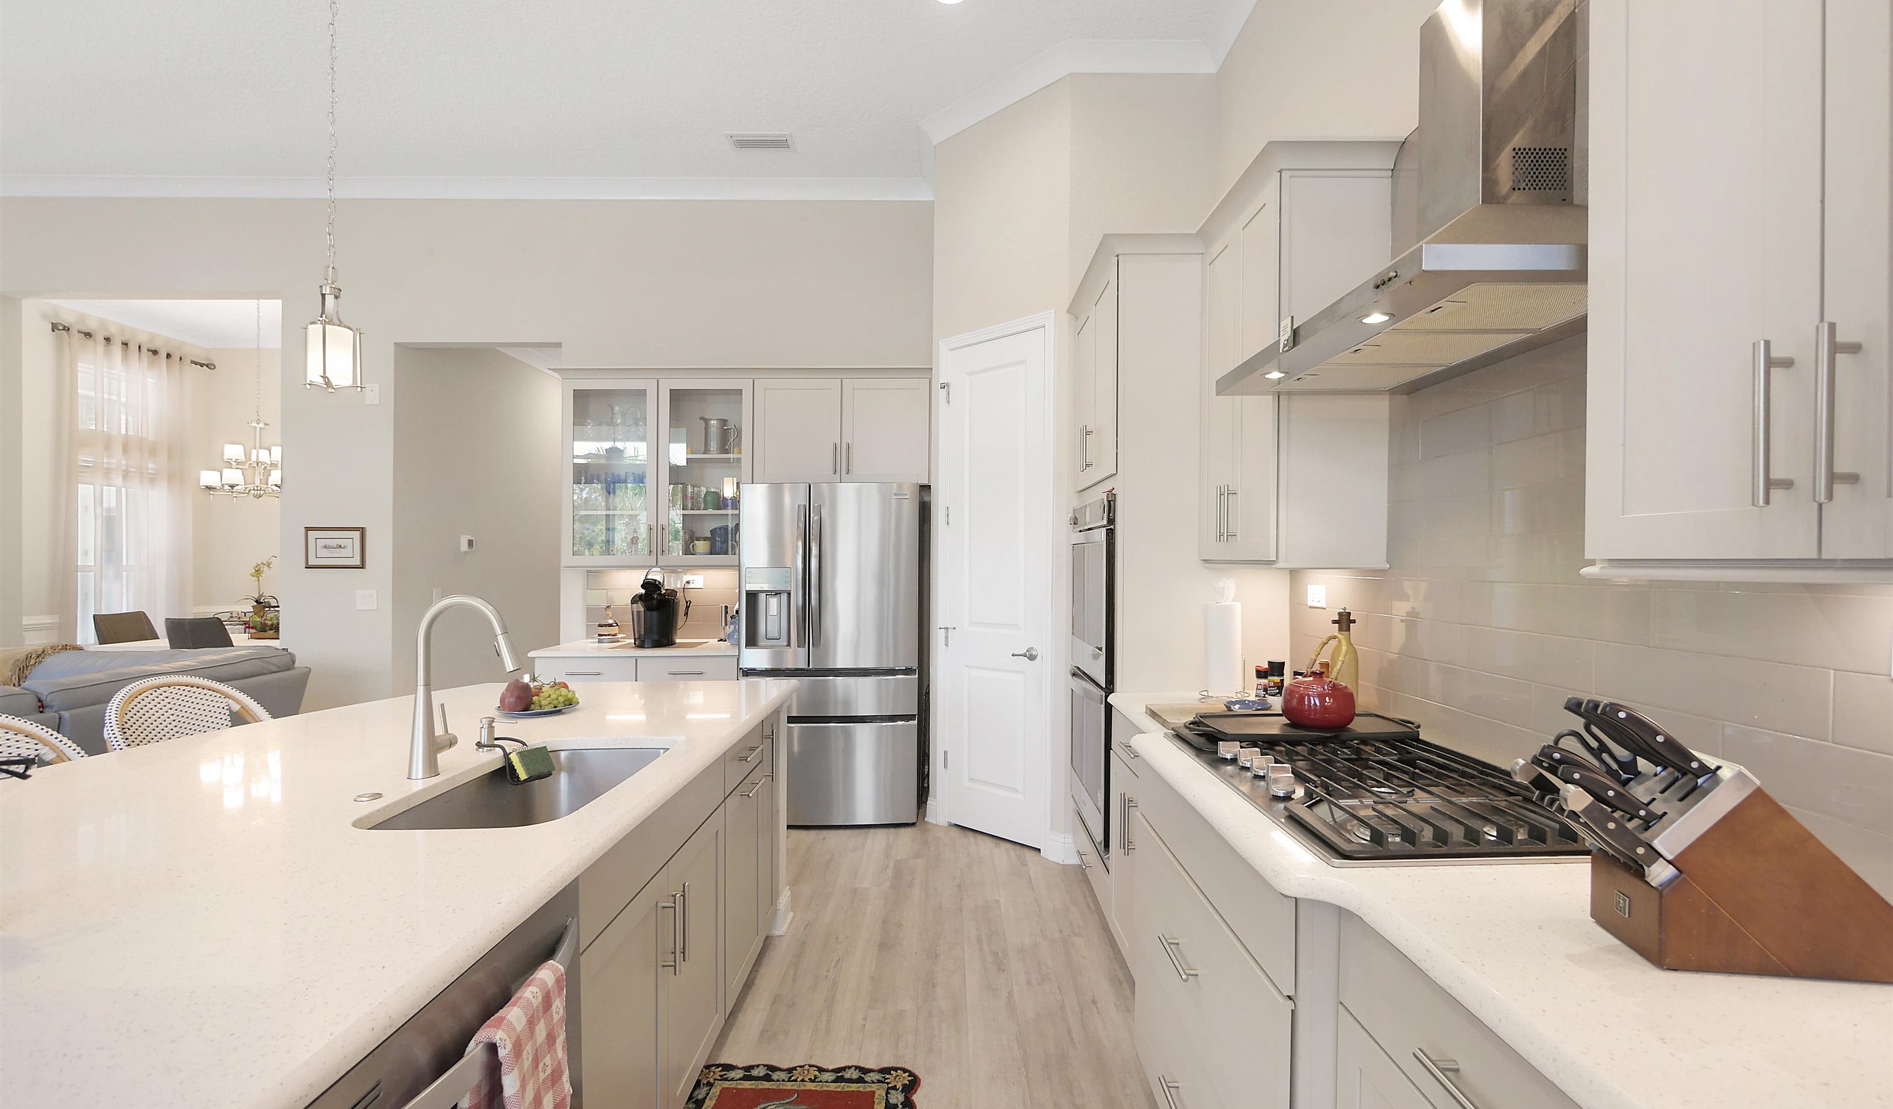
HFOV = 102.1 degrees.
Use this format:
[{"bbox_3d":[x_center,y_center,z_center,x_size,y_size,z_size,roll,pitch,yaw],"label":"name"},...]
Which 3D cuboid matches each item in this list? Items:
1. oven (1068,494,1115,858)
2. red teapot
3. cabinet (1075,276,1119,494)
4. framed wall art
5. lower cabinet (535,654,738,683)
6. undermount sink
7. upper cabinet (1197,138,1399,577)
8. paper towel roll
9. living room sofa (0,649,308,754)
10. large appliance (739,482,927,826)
[{"bbox_3d":[0.860,0.434,3.155,0.620,1.305,0.750,0,0,0],"label":"oven"},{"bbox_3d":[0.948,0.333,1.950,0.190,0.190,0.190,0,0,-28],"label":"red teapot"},{"bbox_3d":[0.910,-0.677,3.155,0.620,0.783,0.830,0,0,0],"label":"cabinet"},{"bbox_3d":[-3.714,-0.041,4.652,0.375,0.265,0.025,0,0,0],"label":"framed wall art"},{"bbox_3d":[-1.625,0.979,4.320,1.080,0.900,0.640,0,0,0],"label":"lower cabinet"},{"bbox_3d":[-0.902,0.627,1.720,0.425,0.240,0.720,0,0,0],"label":"undermount sink"},{"bbox_3d":[1.052,-0.536,2.410,0.344,1.145,0.660,0,0,0],"label":"upper cabinet"},{"bbox_3d":[0.921,0.313,2.555,0.130,0.308,0.130,0,0,0],"label":"paper towel roll"},{"bbox_3d":[-3.980,0.981,3.025,0.960,0.880,2.350,0,0,0],"label":"living room sofa"},{"bbox_3d":[-0.602,0.534,4.250,0.908,1.780,0.760,0,0,0],"label":"large appliance"}]

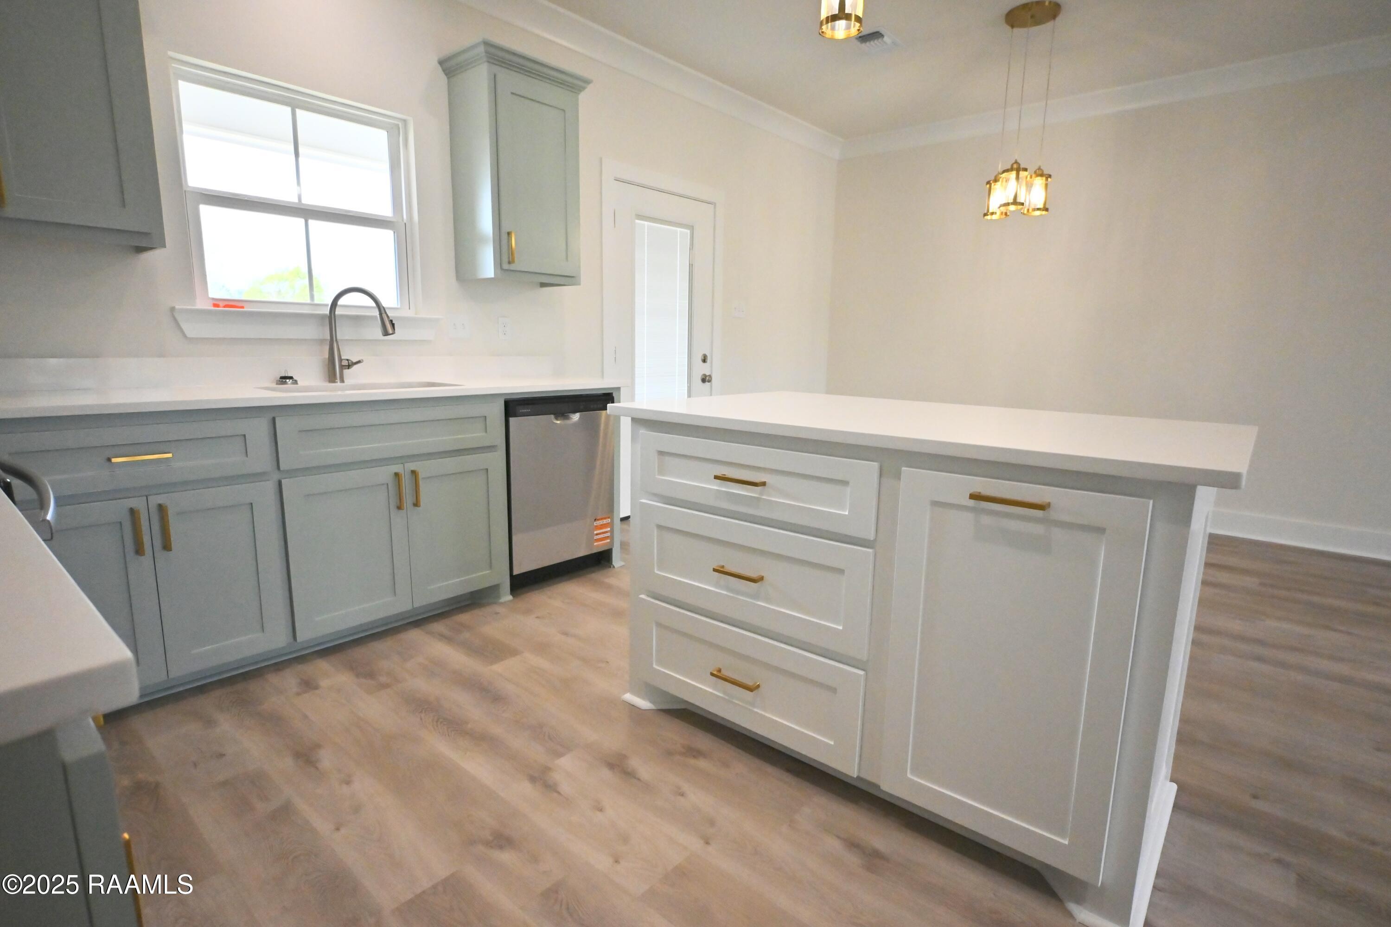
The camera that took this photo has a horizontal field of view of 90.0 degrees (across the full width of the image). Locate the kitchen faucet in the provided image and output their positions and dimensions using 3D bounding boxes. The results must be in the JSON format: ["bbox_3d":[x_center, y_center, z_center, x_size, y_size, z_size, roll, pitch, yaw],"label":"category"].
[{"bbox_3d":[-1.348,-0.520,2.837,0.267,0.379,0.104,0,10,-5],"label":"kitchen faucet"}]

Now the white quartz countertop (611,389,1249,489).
[{"bbox_3d":[0.619,-0.123,1.968,1.510,0.031,0.937,9,13,39],"label":"white quartz countertop"}]

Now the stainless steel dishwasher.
[{"bbox_3d":[-0.812,0.079,3.344,0.606,0.851,0.609,9,13,39],"label":"stainless steel dishwasher"}]

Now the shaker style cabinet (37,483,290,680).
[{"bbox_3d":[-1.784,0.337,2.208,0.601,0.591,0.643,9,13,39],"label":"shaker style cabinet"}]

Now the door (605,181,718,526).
[{"bbox_3d":[-0.200,-0.699,4.498,0.045,2.015,0.913,9,13,39],"label":"door"}]

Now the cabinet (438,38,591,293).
[{"bbox_3d":[-0.827,-1.342,3.294,0.353,0.960,0.590,9,13,39],"label":"cabinet"}]

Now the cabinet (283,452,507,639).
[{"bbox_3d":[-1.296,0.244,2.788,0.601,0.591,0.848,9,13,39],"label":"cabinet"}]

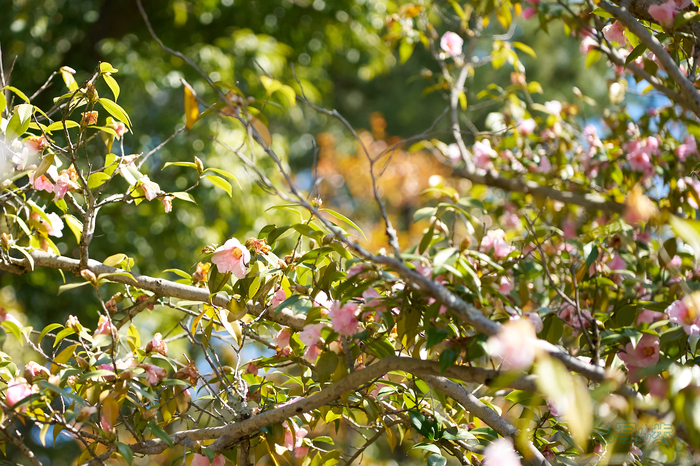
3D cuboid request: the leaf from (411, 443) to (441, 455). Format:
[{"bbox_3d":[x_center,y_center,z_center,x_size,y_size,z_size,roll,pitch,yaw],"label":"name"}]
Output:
[{"bbox_3d":[0.122,0.349,3.150,0.050,0.013,0.022,-12,30,-18],"label":"leaf"}]

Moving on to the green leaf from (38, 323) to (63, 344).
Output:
[{"bbox_3d":[-0.539,0.181,3.500,0.022,0.056,0.018,38,-8,45],"label":"green leaf"}]

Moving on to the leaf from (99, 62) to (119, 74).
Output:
[{"bbox_3d":[-0.360,-0.245,2.900,0.031,0.019,0.018,1,0,-11],"label":"leaf"}]

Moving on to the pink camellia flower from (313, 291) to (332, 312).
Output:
[{"bbox_3d":[-0.046,0.115,3.250,0.037,0.038,0.034,-3,2,24],"label":"pink camellia flower"}]

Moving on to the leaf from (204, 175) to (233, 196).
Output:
[{"bbox_3d":[-0.237,-0.086,3.500,0.062,0.022,0.016,38,-41,6],"label":"leaf"}]

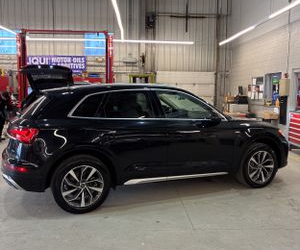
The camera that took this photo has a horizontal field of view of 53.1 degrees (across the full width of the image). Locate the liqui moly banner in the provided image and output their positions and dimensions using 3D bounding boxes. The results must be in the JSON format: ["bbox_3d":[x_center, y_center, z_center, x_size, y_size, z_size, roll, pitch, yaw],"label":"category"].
[{"bbox_3d":[-4.476,-2.816,14.100,2.950,0.820,0.030,0,5,-4],"label":"liqui moly banner"}]

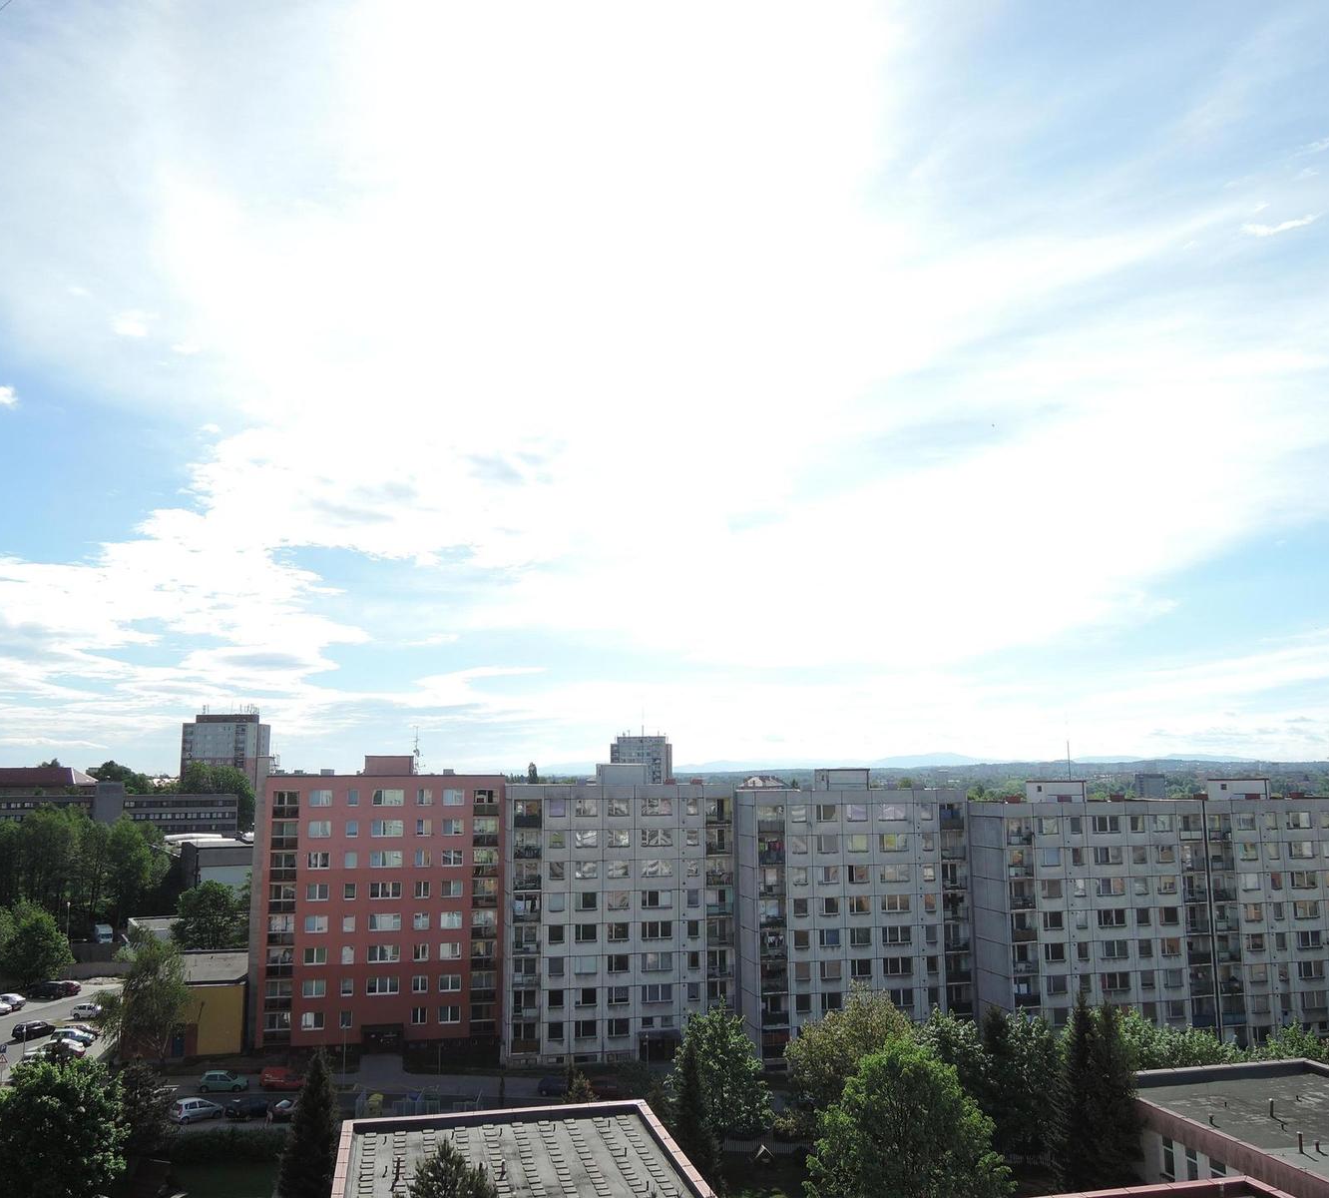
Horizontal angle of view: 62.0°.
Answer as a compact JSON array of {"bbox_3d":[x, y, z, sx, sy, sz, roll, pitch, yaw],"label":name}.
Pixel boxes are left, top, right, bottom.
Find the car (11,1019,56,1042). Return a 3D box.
[{"bbox_3d":[-61.630,41.780,107.950,1.680,1.480,4.000,-6,-10,33],"label":"car"}]

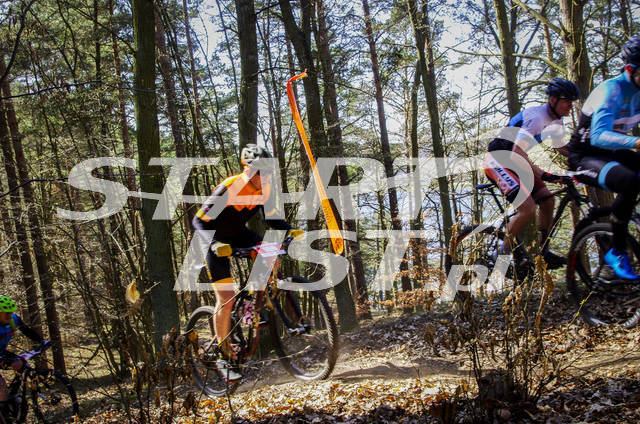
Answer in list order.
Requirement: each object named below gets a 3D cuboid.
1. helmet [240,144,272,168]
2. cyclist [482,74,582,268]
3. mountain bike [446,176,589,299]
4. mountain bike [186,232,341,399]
[{"bbox_3d":[-0.466,-0.401,5.430,0.280,0.170,0.205,-2,6,42],"label":"helmet"},{"bbox_3d":[1.901,-0.273,6.503,0.950,1.630,0.620,-4,5,32],"label":"cyclist"},{"bbox_3d":[1.951,0.254,6.564,1.850,1.040,0.710,-8,4,32],"label":"mountain bike"},{"bbox_3d":[-0.525,0.839,5.610,0.730,1.010,1.880,-6,-11,-43],"label":"mountain bike"}]

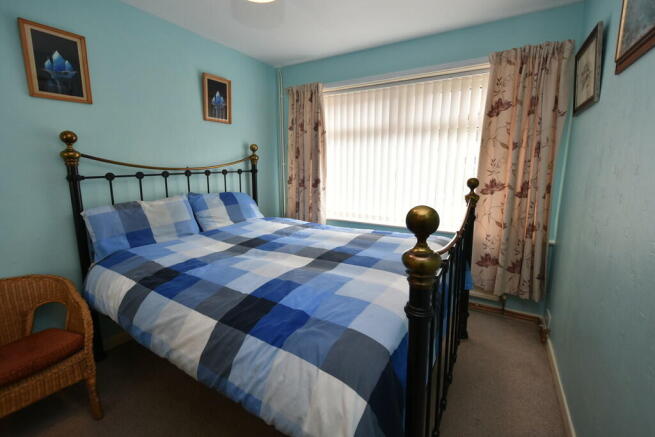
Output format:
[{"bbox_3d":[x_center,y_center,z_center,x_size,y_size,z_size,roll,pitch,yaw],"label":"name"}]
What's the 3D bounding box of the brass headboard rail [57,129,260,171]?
[{"bbox_3d":[-1.121,-0.510,2.197,0.085,0.250,1.530,5,12,31],"label":"brass headboard rail"}]

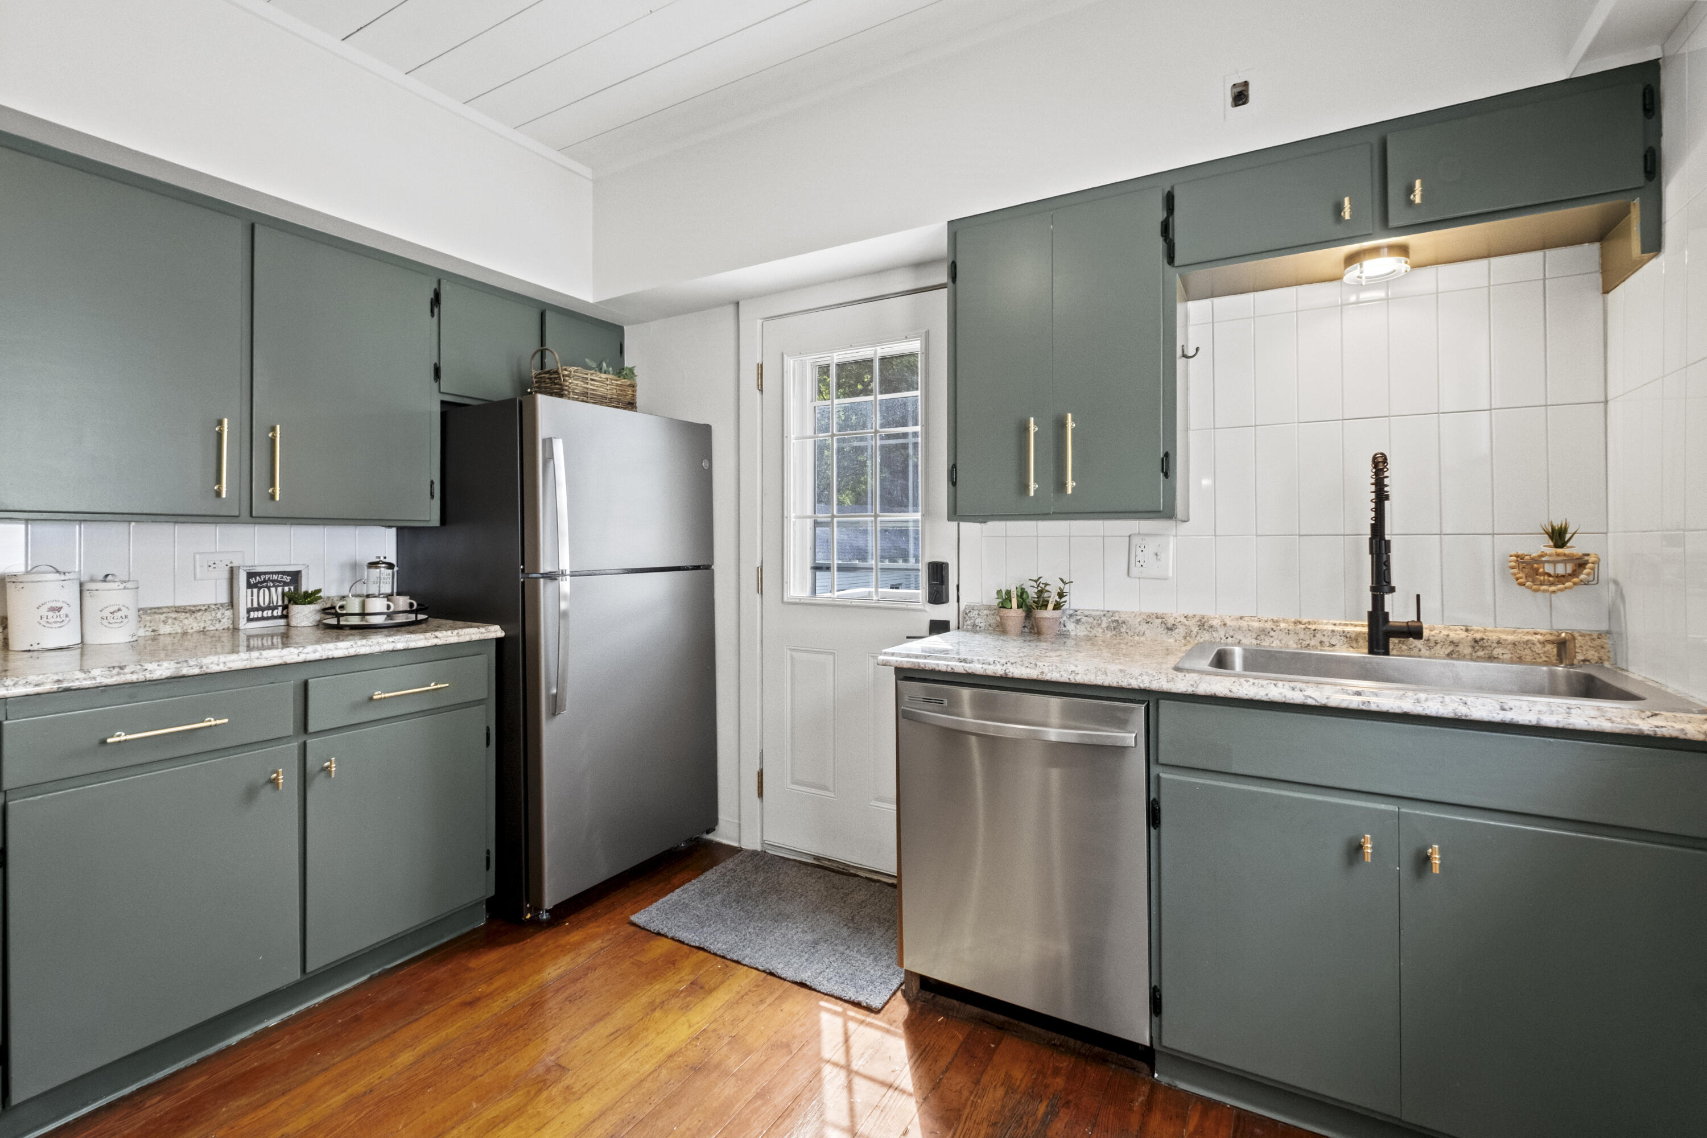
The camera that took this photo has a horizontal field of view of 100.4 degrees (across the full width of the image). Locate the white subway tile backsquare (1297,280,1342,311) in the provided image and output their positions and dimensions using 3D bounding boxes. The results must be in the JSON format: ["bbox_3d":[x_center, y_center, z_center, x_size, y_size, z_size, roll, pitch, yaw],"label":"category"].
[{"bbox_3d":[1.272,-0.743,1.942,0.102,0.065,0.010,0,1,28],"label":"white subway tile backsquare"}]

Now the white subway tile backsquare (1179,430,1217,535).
[{"bbox_3d":[1.006,-0.251,2.090,0.100,0.305,0.010,0,1,28],"label":"white subway tile backsquare"}]

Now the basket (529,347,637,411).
[{"bbox_3d":[-0.985,-0.665,2.625,0.190,0.200,0.340,0,1,30],"label":"basket"}]

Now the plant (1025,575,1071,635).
[{"bbox_3d":[0.611,0.118,2.216,0.130,0.180,0.120,1,1,28],"label":"plant"}]

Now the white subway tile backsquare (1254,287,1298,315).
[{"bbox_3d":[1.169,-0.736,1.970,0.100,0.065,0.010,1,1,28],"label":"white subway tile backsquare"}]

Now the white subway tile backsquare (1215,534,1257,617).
[{"bbox_3d":[1.072,0.019,1.990,0.100,0.222,0.010,0,1,29],"label":"white subway tile backsquare"}]

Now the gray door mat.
[{"bbox_3d":[-0.176,1.112,2.308,0.912,0.012,0.612,0,1,30],"label":"gray door mat"}]

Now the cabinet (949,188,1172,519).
[{"bbox_3d":[0.623,-0.600,2.124,0.620,0.900,0.290,1,1,28],"label":"cabinet"}]

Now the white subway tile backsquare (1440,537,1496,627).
[{"bbox_3d":[1.513,0.029,1.749,0.100,0.222,0.010,0,1,29],"label":"white subway tile backsquare"}]

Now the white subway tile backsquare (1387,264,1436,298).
[{"bbox_3d":[1.415,-0.719,1.799,0.098,0.063,0.010,0,1,30],"label":"white subway tile backsquare"}]

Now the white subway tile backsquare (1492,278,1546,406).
[{"bbox_3d":[1.617,-0.543,1.731,0.101,0.304,0.010,1,1,28],"label":"white subway tile backsquare"}]

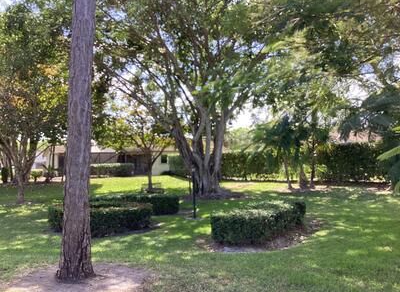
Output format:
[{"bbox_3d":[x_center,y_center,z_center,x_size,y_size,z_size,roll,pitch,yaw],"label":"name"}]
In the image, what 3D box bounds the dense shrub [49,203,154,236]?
[{"bbox_3d":[-2.240,1.611,7.899,2.350,0.530,1.350,0,-2,-7],"label":"dense shrub"}]

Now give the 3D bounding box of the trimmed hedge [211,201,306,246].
[{"bbox_3d":[1.400,1.618,7.948,1.350,0.520,2.850,-1,-2,37],"label":"trimmed hedge"}]

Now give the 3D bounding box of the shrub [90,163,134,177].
[{"bbox_3d":[-8.500,2.143,33.446,4.500,1.250,1.300,0,-2,-3],"label":"shrub"}]

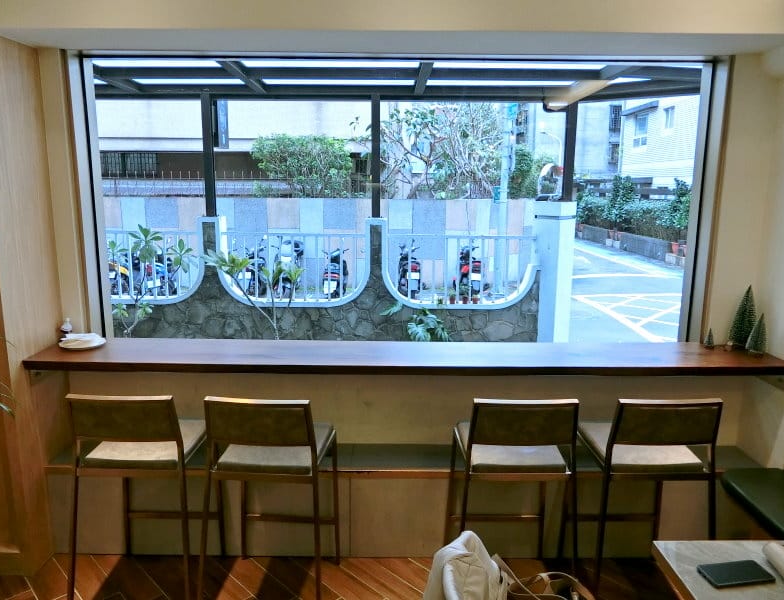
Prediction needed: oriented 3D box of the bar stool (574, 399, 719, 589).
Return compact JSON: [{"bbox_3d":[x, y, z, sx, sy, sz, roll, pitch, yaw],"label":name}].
[{"bbox_3d":[1.005,0.789,2.375,0.480,0.945,0.520,0,10,0],"label":"bar stool"}]

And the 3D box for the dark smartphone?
[{"bbox_3d":[0.845,0.673,1.417,0.157,0.011,0.075,-1,10,-8],"label":"dark smartphone"}]

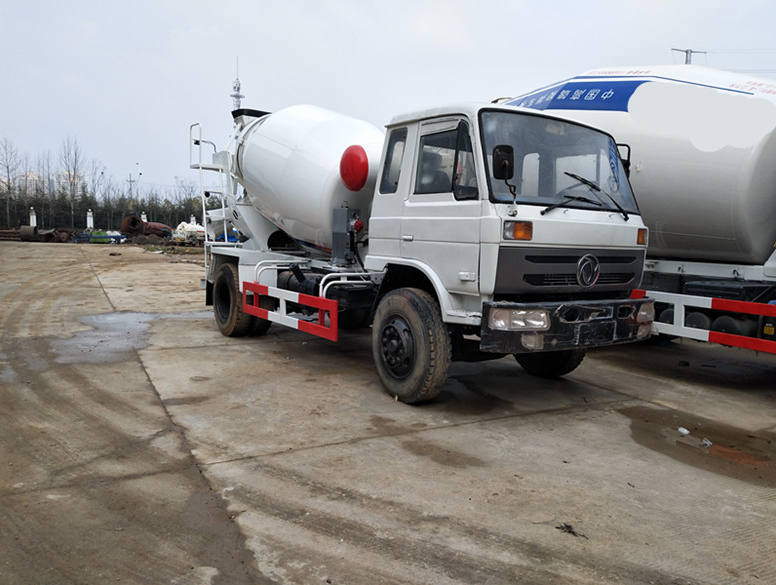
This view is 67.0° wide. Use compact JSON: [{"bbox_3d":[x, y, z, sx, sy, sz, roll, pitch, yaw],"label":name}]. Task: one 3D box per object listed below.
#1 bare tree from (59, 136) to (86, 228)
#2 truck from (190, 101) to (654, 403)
[{"bbox_3d":[-33.147,-11.115,61.485,2.963,10.608,2.963,2,6,0],"label":"bare tree"},{"bbox_3d":[-0.368,-1.024,7.715,2.505,3.535,7.221,-2,7,-37],"label":"truck"}]

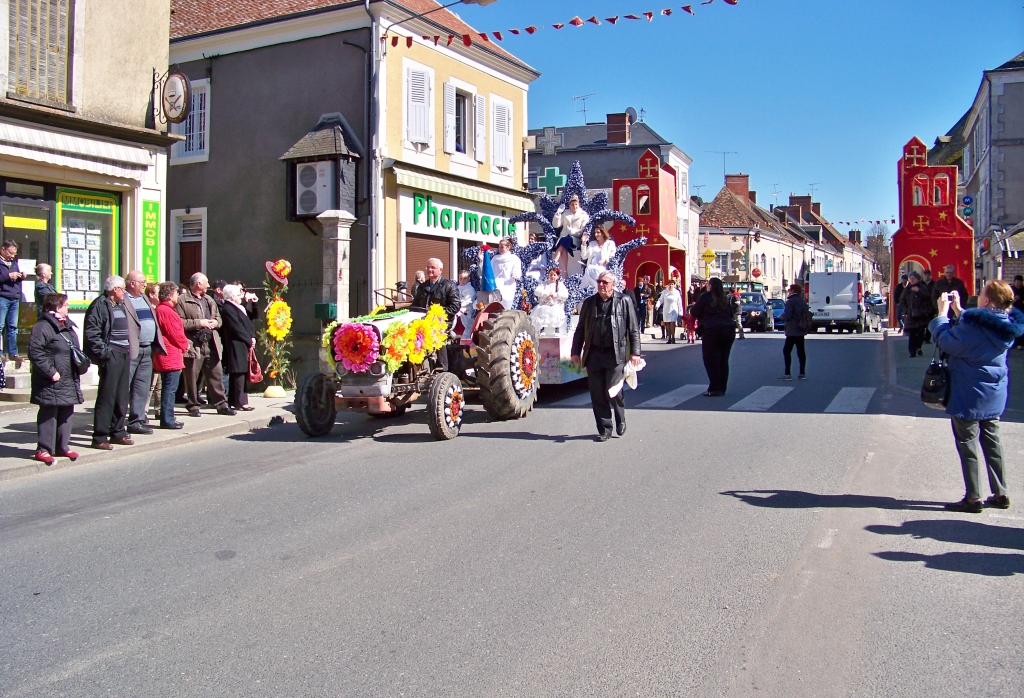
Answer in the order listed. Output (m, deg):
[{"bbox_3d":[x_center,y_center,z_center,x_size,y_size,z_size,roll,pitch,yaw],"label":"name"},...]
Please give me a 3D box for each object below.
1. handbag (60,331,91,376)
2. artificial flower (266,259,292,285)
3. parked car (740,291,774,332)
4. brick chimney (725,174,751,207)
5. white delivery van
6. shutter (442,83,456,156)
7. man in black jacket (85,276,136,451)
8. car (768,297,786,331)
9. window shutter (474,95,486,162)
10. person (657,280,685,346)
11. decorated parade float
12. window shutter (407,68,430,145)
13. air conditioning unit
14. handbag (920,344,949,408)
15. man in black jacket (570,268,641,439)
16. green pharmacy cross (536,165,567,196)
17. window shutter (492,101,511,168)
[{"bbox_3d":[-4.059,0.047,9.120,0.150,0.380,0.280,-2,4,-37],"label":"handbag"},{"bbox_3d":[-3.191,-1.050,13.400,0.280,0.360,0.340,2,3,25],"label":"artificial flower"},{"bbox_3d":[8.554,-1.371,35.411,1.750,1.430,4.400,1,3,20],"label":"parked car"},{"bbox_3d":[14.091,-9.904,61.000,1.450,2.150,0.600,1,3,21],"label":"brick chimney"},{"bbox_3d":[11.472,-1.622,34.194,1.900,1.960,4.750,1,3,21],"label":"white delivery van"},{"bbox_3d":[-1.529,-5.690,24.078,0.050,1.660,0.540,2,4,28],"label":"shutter"},{"bbox_3d":[-3.979,0.133,9.650,0.400,1.720,0.540,2,4,38],"label":"man in black jacket"},{"bbox_3d":[11.831,-1.515,43.500,1.720,1.420,4.000,2,3,23],"label":"car"},{"bbox_3d":[-0.815,-5.794,25.649,0.050,1.660,0.540,2,4,28],"label":"window shutter"},{"bbox_3d":[4.173,-0.987,25.700,0.720,1.660,0.380,1,3,13],"label":"person"},{"bbox_3d":[-0.122,-1.152,13.744,2.500,3.850,7.900,2,3,24],"label":"decorated parade float"},{"bbox_3d":[-2.171,-5.631,22.666,0.560,1.660,0.050,-3,4,-42],"label":"window shutter"},{"bbox_3d":[-4.295,-3.571,21.685,0.960,1.150,0.360,2,4,32],"label":"air conditioning unit"},{"bbox_3d":[3.084,0.215,7.100,0.270,0.440,0.140,2,4,34],"label":"handbag"},{"bbox_3d":[0.983,0.078,10.150,0.720,1.750,0.480,1,3,16],"label":"man in black jacket"},{"bbox_3d":[1.055,-4.392,25.571,0.750,0.770,0.200,1,3,27],"label":"green pharmacy cross"},{"bbox_3d":[-0.249,-5.325,24.350,0.140,1.560,0.920,2,3,31],"label":"window shutter"}]

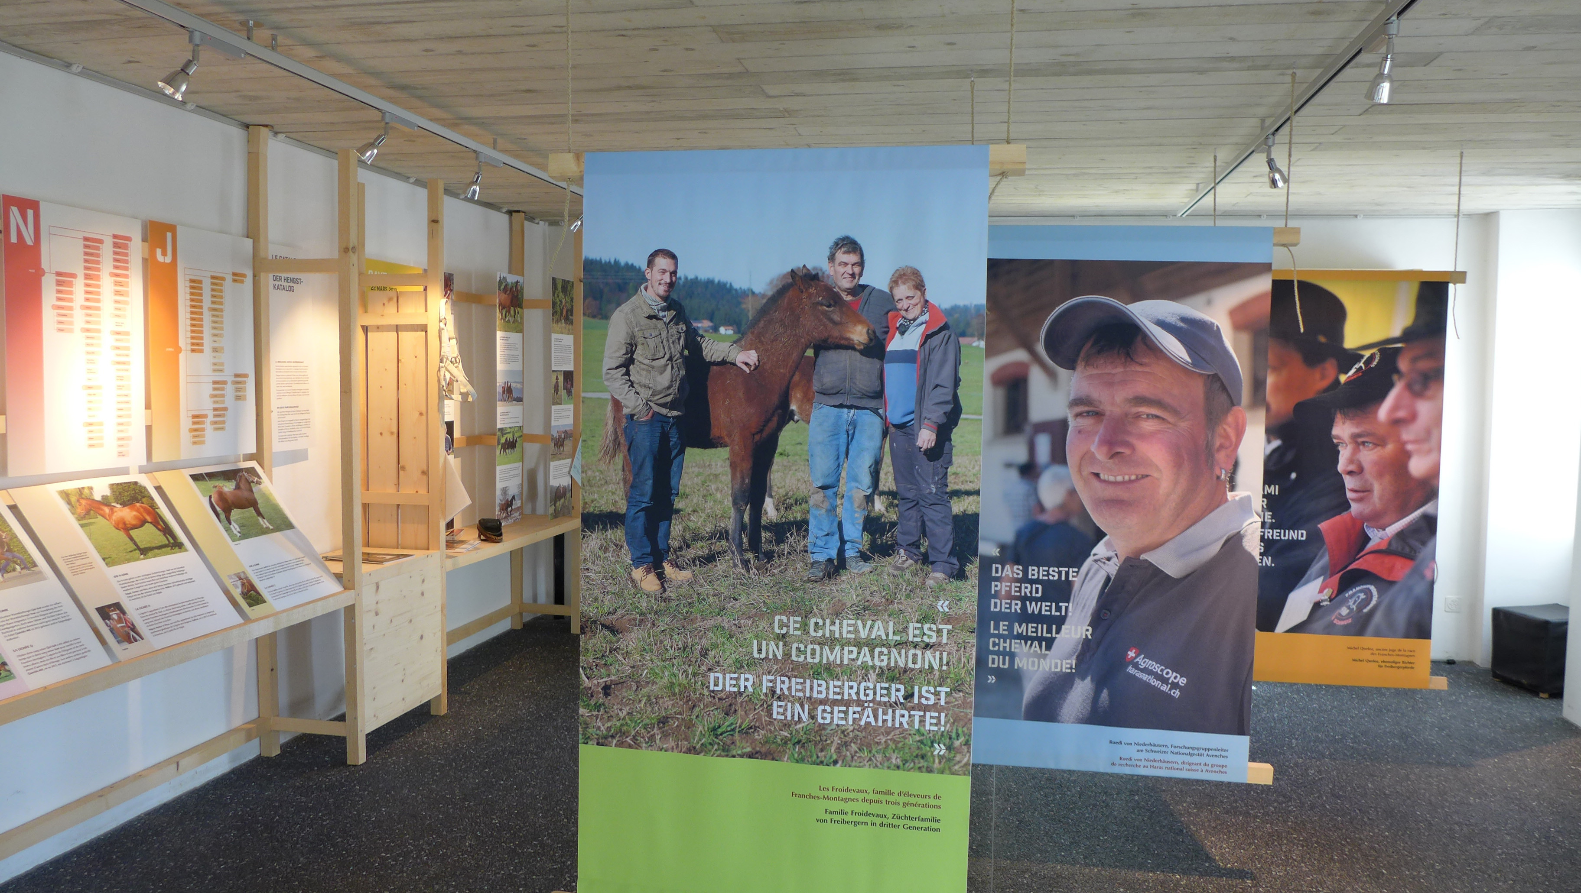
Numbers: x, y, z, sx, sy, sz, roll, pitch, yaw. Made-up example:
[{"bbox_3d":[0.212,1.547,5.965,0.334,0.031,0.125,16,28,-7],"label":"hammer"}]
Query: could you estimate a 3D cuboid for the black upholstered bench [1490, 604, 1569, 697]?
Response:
[{"bbox_3d":[4.139,1.113,5.960,0.410,0.410,0.390,0,4,-8],"label":"black upholstered bench"}]

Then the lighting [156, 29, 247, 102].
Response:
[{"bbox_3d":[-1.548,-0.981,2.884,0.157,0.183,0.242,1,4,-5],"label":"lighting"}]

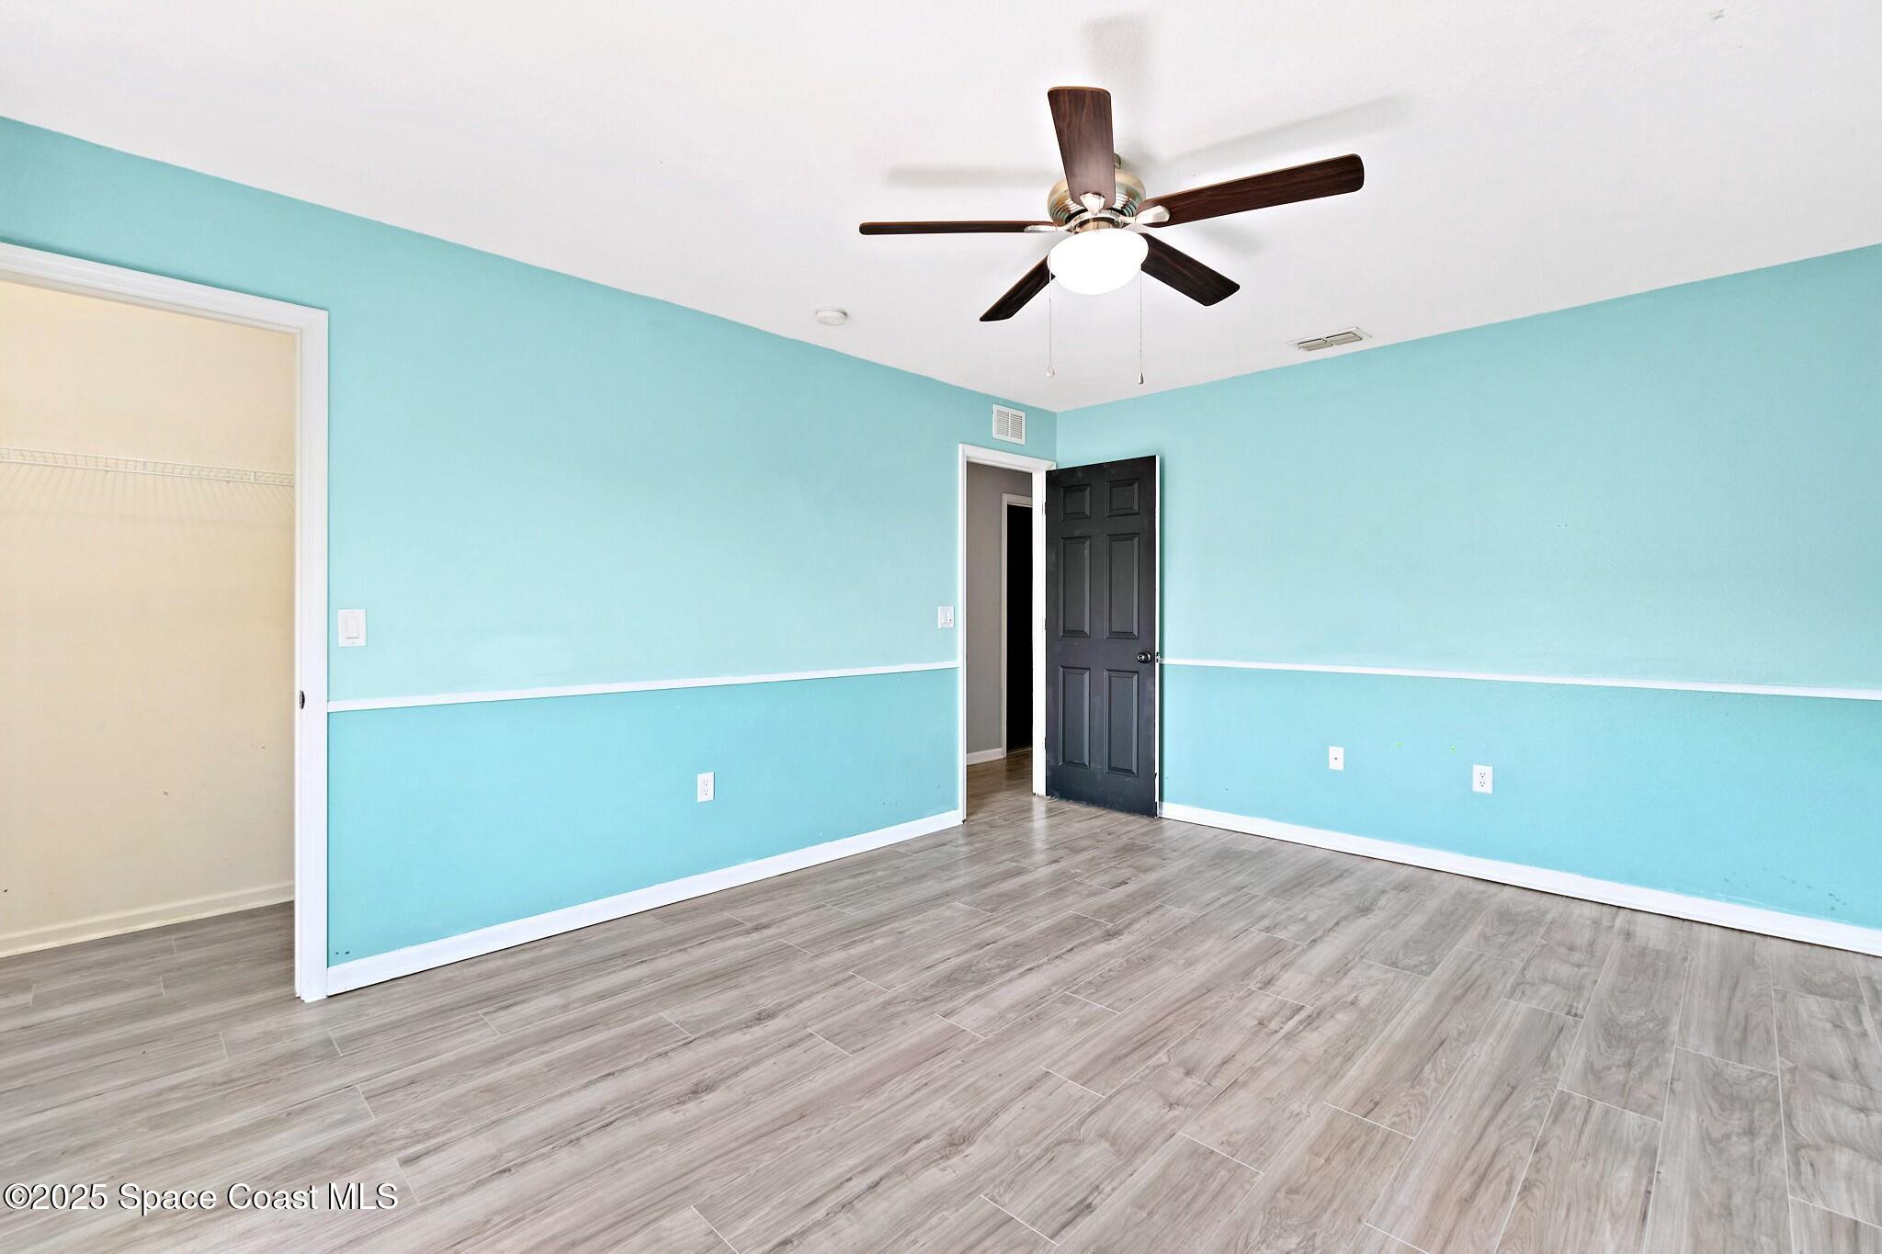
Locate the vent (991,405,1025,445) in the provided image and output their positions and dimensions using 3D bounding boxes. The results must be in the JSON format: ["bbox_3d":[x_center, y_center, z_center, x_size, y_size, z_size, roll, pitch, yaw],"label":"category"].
[{"bbox_3d":[0.406,-1.176,4.572,0.285,0.190,0.018,-1,2,-44],"label":"vent"}]

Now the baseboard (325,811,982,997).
[{"bbox_3d":[-0.895,1.076,3.382,2.774,0.087,0.015,-1,2,-44],"label":"baseboard"}]

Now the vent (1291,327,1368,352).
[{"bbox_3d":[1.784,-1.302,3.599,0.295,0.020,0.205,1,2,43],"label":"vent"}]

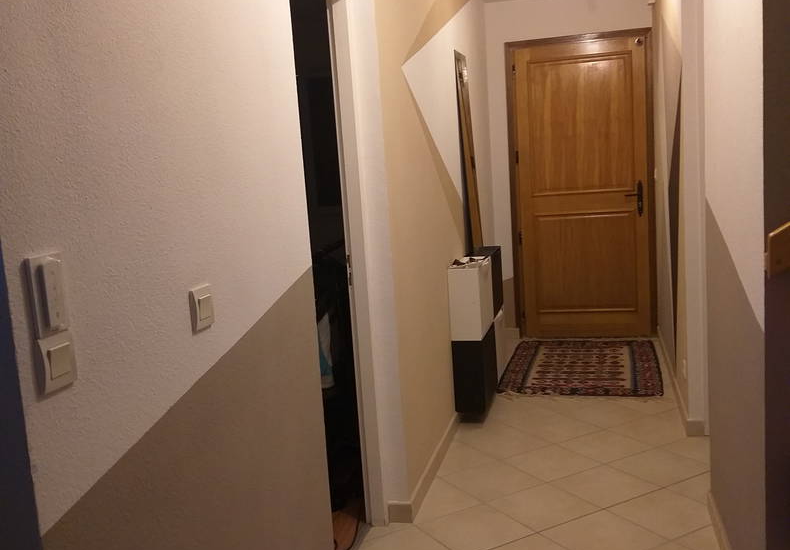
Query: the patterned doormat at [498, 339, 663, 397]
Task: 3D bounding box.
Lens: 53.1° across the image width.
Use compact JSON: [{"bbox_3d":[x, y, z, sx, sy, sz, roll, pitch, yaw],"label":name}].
[{"bbox_3d":[1.254,0.597,5.303,0.961,0.011,1.404,-2,9,15],"label":"patterned doormat"}]

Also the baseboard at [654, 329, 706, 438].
[{"bbox_3d":[1.730,0.590,4.880,0.082,0.081,2.092,-2,9,15],"label":"baseboard"}]

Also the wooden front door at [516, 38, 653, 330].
[{"bbox_3d":[1.402,-0.607,5.917,0.943,2.192,0.060,-2,9,15],"label":"wooden front door"}]

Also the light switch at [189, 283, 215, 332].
[{"bbox_3d":[-0.380,0.065,1.565,0.013,0.079,0.076,-2,9,15],"label":"light switch"}]

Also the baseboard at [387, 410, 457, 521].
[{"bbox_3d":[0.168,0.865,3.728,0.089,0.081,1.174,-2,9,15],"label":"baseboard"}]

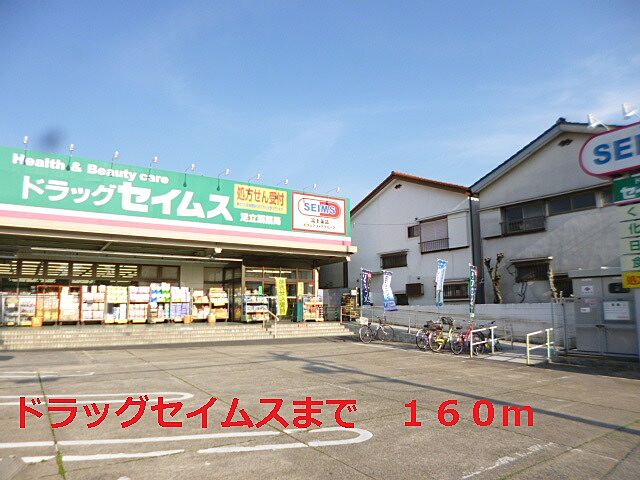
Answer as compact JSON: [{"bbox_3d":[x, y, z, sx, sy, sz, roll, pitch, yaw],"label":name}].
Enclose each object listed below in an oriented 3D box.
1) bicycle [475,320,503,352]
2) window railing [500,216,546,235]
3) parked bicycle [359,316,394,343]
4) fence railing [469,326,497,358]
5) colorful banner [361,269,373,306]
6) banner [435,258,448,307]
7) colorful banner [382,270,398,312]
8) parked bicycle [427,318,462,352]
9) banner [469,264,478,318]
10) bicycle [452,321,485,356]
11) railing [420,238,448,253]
[{"bbox_3d":[5.136,2.997,13.709,1.700,1.020,0.550,6,-10,-39],"label":"bicycle"},{"bbox_3d":[7.364,-0.474,16.176,0.200,0.540,1.800,5,-10,-32],"label":"window railing"},{"bbox_3d":[2.207,3.535,17.532,1.730,1.030,0.550,6,-10,-36],"label":"parked bicycle"},{"bbox_3d":[5.093,3.169,13.720,1.500,0.770,0.070,7,-10,-41],"label":"fence railing"},{"bbox_3d":[2.181,2.237,20.900,0.550,1.750,0.090,6,-10,-38],"label":"colorful banner"},{"bbox_3d":[4.557,1.609,16.600,0.550,1.800,0.090,6,-10,-38],"label":"banner"},{"bbox_3d":[3.072,2.273,19.474,0.560,1.770,0.140,4,-9,-27],"label":"colorful banner"},{"bbox_3d":[4.287,3.172,14.824,1.680,1.060,0.550,7,-11,-42],"label":"parked bicycle"},{"bbox_3d":[5.234,1.753,15.100,0.500,1.820,0.080,6,-10,-39],"label":"banner"},{"bbox_3d":[4.558,3.010,13.805,1.700,1.020,0.550,6,-10,-38],"label":"bicycle"},{"bbox_3d":[5.469,0.309,21.118,0.160,0.530,1.680,5,-9,-33],"label":"railing"}]

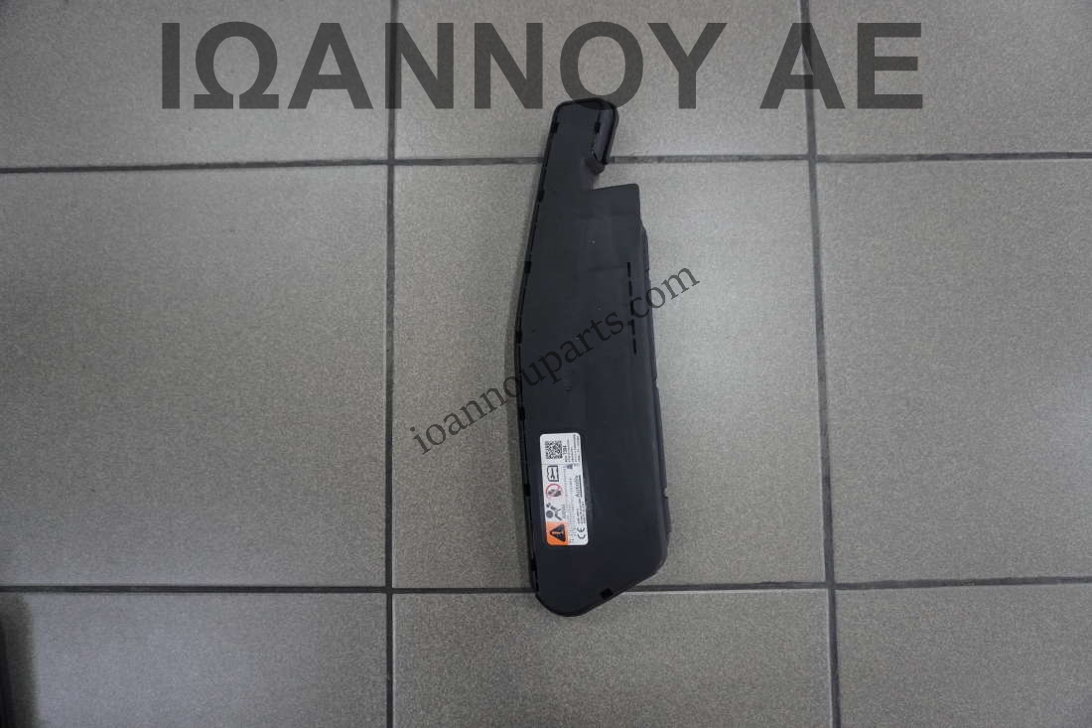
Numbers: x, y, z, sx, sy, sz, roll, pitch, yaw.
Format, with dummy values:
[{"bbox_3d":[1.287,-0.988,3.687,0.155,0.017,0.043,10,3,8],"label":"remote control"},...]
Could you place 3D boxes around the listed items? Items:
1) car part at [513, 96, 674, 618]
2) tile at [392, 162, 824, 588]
[{"bbox_3d":[0.031,-0.010,0.553,0.106,0.042,0.388,-4,86,0],"label":"car part"},{"bbox_3d":[0.047,0.005,0.577,0.333,0.009,0.333,-1,86,0],"label":"tile"}]

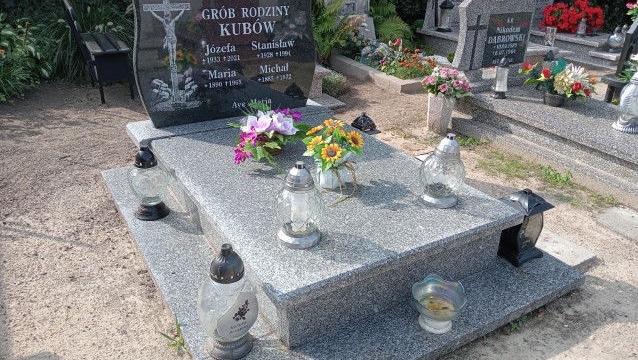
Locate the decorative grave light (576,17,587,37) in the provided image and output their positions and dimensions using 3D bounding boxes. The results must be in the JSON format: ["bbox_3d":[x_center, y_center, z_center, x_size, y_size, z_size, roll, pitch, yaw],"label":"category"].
[{"bbox_3d":[3.353,-1.951,6.536,0.112,0.245,0.112,-13,28,-28],"label":"decorative grave light"}]

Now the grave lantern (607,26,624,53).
[{"bbox_3d":[3.309,-1.568,5.727,0.191,0.273,0.191,-14,29,-27],"label":"grave lantern"}]

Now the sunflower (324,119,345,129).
[{"bbox_3d":[0.070,-0.245,2.243,0.089,0.027,0.085,1,25,2],"label":"sunflower"}]

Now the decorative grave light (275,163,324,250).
[{"bbox_3d":[-0.070,0.077,1.859,0.182,0.304,0.182,1,25,0],"label":"decorative grave light"}]

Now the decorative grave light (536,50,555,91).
[{"bbox_3d":[1.767,-0.860,4.014,0.103,0.293,0.103,-14,29,-27],"label":"decorative grave light"}]

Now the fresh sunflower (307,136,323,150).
[{"bbox_3d":[-0.018,-0.160,2.259,0.068,0.032,0.068,-43,33,-1],"label":"fresh sunflower"}]

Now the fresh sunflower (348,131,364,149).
[{"bbox_3d":[0.167,-0.180,2.294,0.071,0.032,0.071,-22,77,-40],"label":"fresh sunflower"}]

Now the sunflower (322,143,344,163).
[{"bbox_3d":[0.055,-0.118,2.259,0.086,0.082,0.036,1,0,1],"label":"sunflower"}]

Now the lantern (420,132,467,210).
[{"bbox_3d":[0.523,-0.047,2.163,0.194,0.299,0.194,1,25,0],"label":"lantern"}]

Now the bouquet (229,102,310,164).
[{"bbox_3d":[-0.250,-0.223,2.590,0.393,0.228,0.285,-7,26,-17],"label":"bouquet"}]

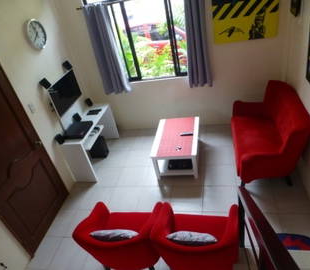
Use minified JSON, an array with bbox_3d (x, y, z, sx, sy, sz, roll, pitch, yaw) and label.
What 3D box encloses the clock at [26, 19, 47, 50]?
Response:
[{"bbox_3d":[-1.435,-1.231,3.059,0.050,0.315,0.315,-3,34,14],"label":"clock"}]

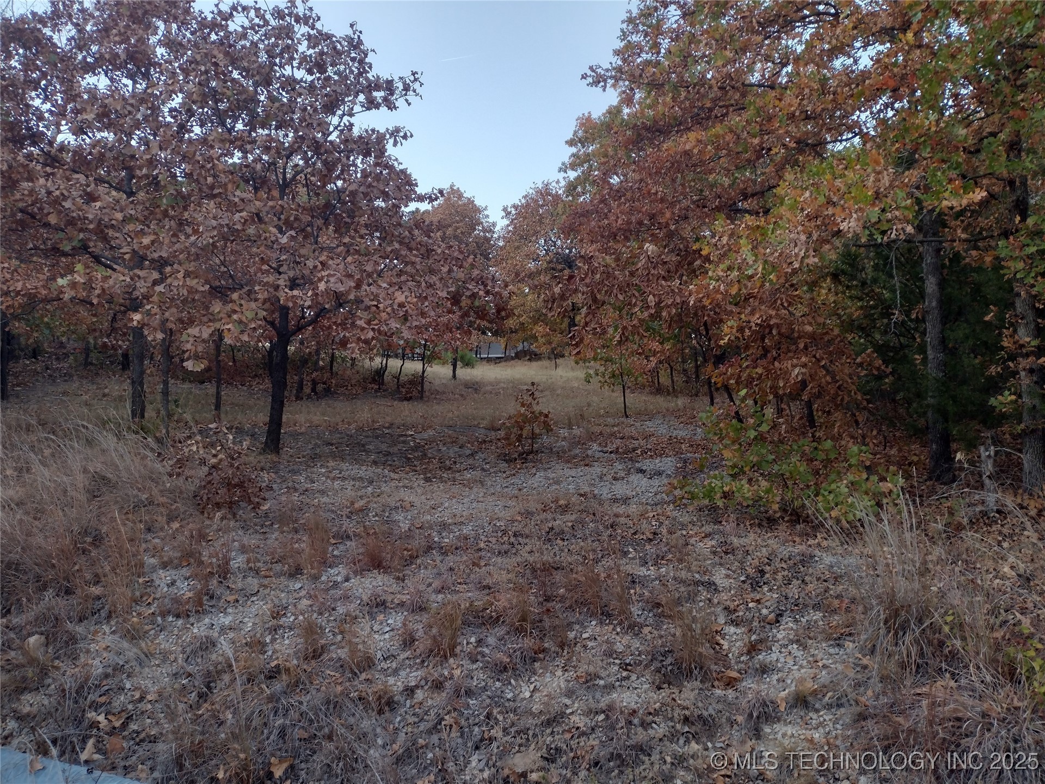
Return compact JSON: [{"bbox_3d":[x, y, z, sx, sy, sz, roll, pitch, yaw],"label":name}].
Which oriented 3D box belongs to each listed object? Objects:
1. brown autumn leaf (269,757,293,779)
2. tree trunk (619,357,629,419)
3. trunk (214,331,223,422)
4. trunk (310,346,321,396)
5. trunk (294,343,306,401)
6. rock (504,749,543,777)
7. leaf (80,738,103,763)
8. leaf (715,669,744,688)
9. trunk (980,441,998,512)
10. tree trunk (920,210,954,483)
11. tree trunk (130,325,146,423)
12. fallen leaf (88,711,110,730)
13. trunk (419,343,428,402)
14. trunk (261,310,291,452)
[{"bbox_3d":[-0.925,1.439,3.120,0.090,0.050,0.095,-1,2,0],"label":"brown autumn leaf"},{"bbox_3d":[1.933,-0.078,15.500,0.110,1.167,0.100,-4,0,0],"label":"tree trunk"},{"bbox_3d":[-5.589,-0.255,15.000,0.125,1.668,0.125,2,0,0],"label":"trunk"},{"bbox_3d":[-5.195,-0.524,20.500,0.150,1.273,0.150,1,0,0],"label":"trunk"},{"bbox_3d":[-6.266,-0.553,23.000,0.320,1.630,0.270,-1,2,0],"label":"trunk"},{"bbox_3d":[0.003,1.548,3.400,0.155,0.035,0.140,0,6,0],"label":"rock"},{"bbox_3d":[-1.692,1.407,3.200,0.092,0.065,0.080,-1,2,0],"label":"leaf"},{"bbox_3d":[1.016,1.406,4.000,0.135,0.060,0.110,-1,2,0],"label":"leaf"},{"bbox_3d":[4.637,0.844,8.100,0.170,0.720,0.150,-1,2,0],"label":"trunk"},{"bbox_3d":[4.819,-0.528,9.500,0.270,3.199,0.270,-2,0,0],"label":"tree trunk"},{"bbox_3d":[-6.811,-0.312,14.500,0.240,1.743,0.240,0,0,0],"label":"tree trunk"},{"bbox_3d":[-1.947,1.510,3.750,0.105,0.030,0.110,0,6,0],"label":"fallen leaf"},{"bbox_3d":[-2.848,-0.600,23.500,0.220,1.720,0.180,-1,2,0],"label":"trunk"},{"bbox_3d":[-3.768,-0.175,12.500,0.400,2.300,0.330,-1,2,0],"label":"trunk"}]

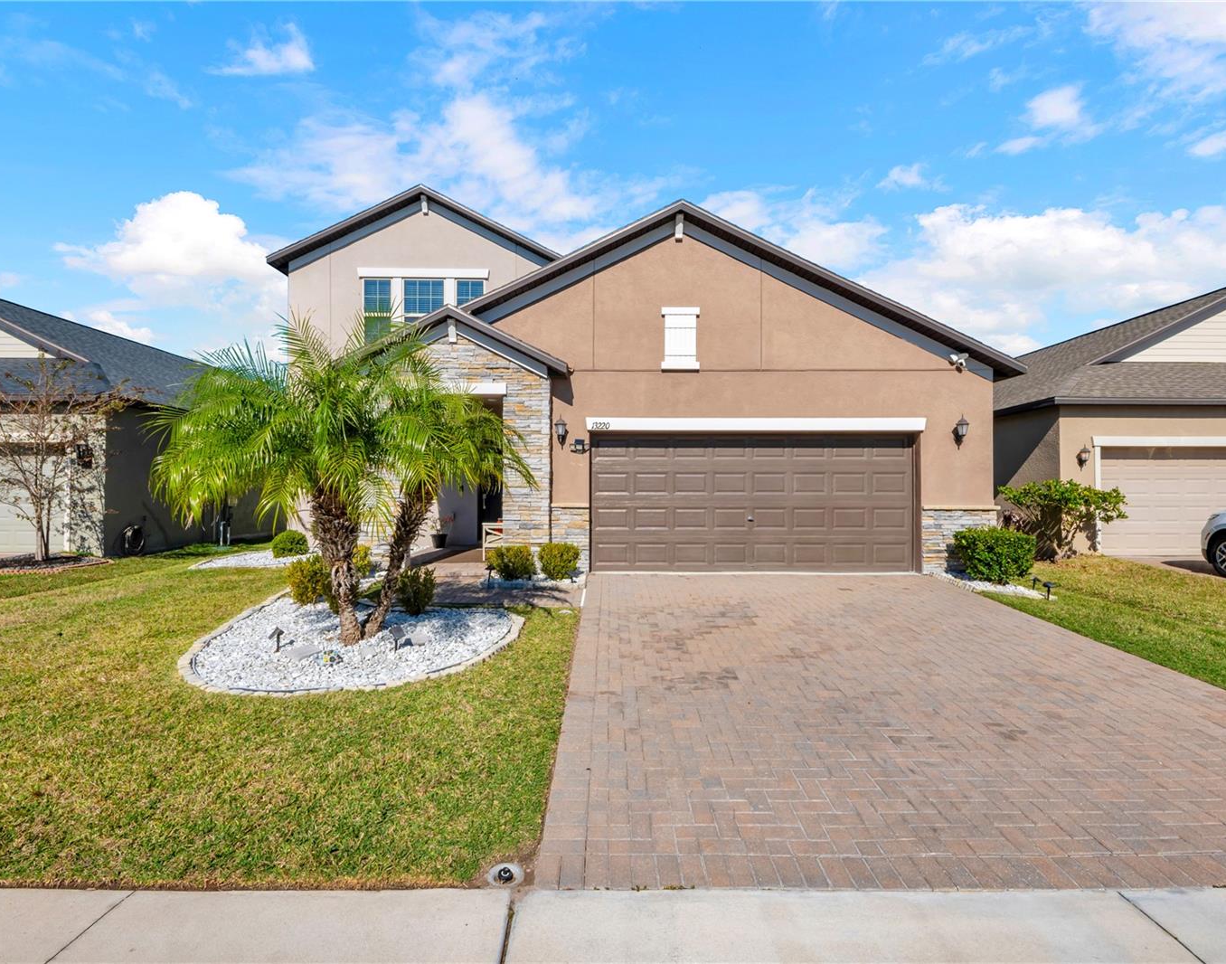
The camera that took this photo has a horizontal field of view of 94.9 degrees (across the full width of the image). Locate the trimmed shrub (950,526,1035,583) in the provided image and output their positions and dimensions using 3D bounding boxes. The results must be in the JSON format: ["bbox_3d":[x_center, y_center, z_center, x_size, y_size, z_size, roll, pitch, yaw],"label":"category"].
[{"bbox_3d":[5.249,1.004,7.750,0.920,0.760,0.800,0,0,0],"label":"trimmed shrub"}]

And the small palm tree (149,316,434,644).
[{"bbox_3d":[-3.077,-0.022,5.400,2.600,3.100,2.500,0,0,0],"label":"small palm tree"}]

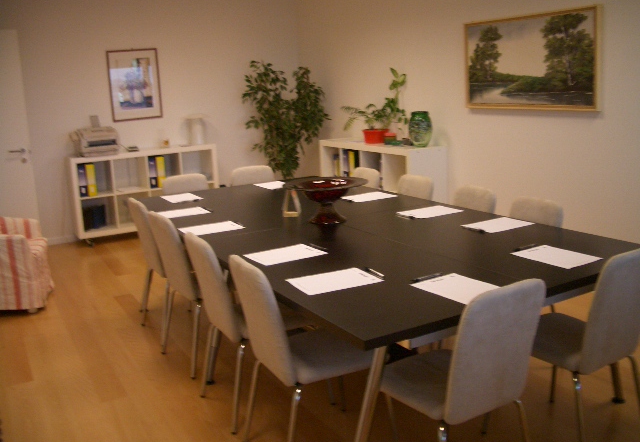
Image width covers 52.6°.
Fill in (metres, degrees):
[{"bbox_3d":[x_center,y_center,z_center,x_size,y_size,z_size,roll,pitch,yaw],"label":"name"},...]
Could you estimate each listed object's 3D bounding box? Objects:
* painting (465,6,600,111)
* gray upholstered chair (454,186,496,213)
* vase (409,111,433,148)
[{"bbox_3d":[1.482,-1.139,4.664,0.045,0.655,1.210,-9,14,-29],"label":"painting"},{"bbox_3d":[0.668,0.256,3.639,0.520,0.840,0.430,-9,14,-29],"label":"gray upholstered chair"},{"bbox_3d":[0.856,-0.776,5.472,0.200,0.305,0.200,-3,12,1],"label":"vase"}]

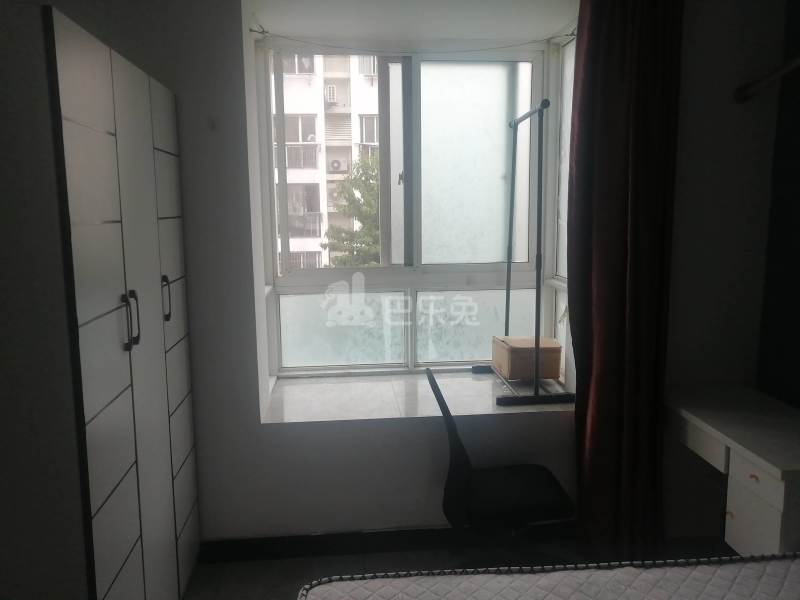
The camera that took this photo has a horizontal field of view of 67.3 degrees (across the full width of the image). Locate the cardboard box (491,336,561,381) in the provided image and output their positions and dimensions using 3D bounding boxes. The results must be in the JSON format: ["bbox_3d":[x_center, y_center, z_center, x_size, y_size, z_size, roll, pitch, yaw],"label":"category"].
[{"bbox_3d":[0.680,0.305,3.259,0.272,0.172,0.330,-1,8,-6],"label":"cardboard box"}]

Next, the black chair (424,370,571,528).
[{"bbox_3d":[0.387,0.723,2.366,0.590,0.945,0.540,0,8,-2],"label":"black chair"}]

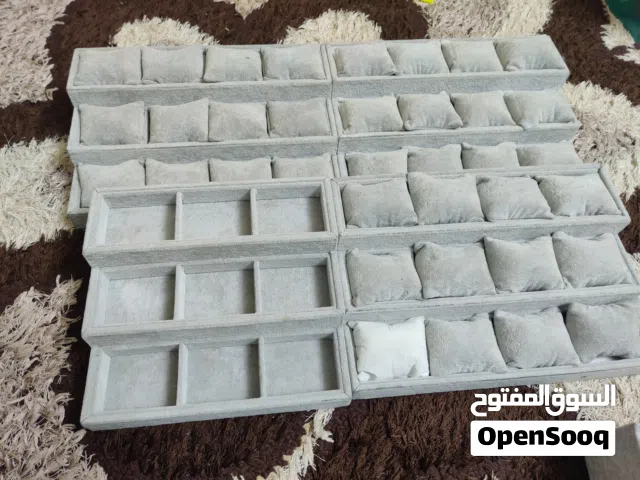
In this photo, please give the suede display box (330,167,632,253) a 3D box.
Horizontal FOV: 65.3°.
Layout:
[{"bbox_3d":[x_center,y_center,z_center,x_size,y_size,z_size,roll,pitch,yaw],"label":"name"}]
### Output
[{"bbox_3d":[0.206,-0.044,0.653,0.380,0.038,0.087,-3,57,-7],"label":"suede display box"}]

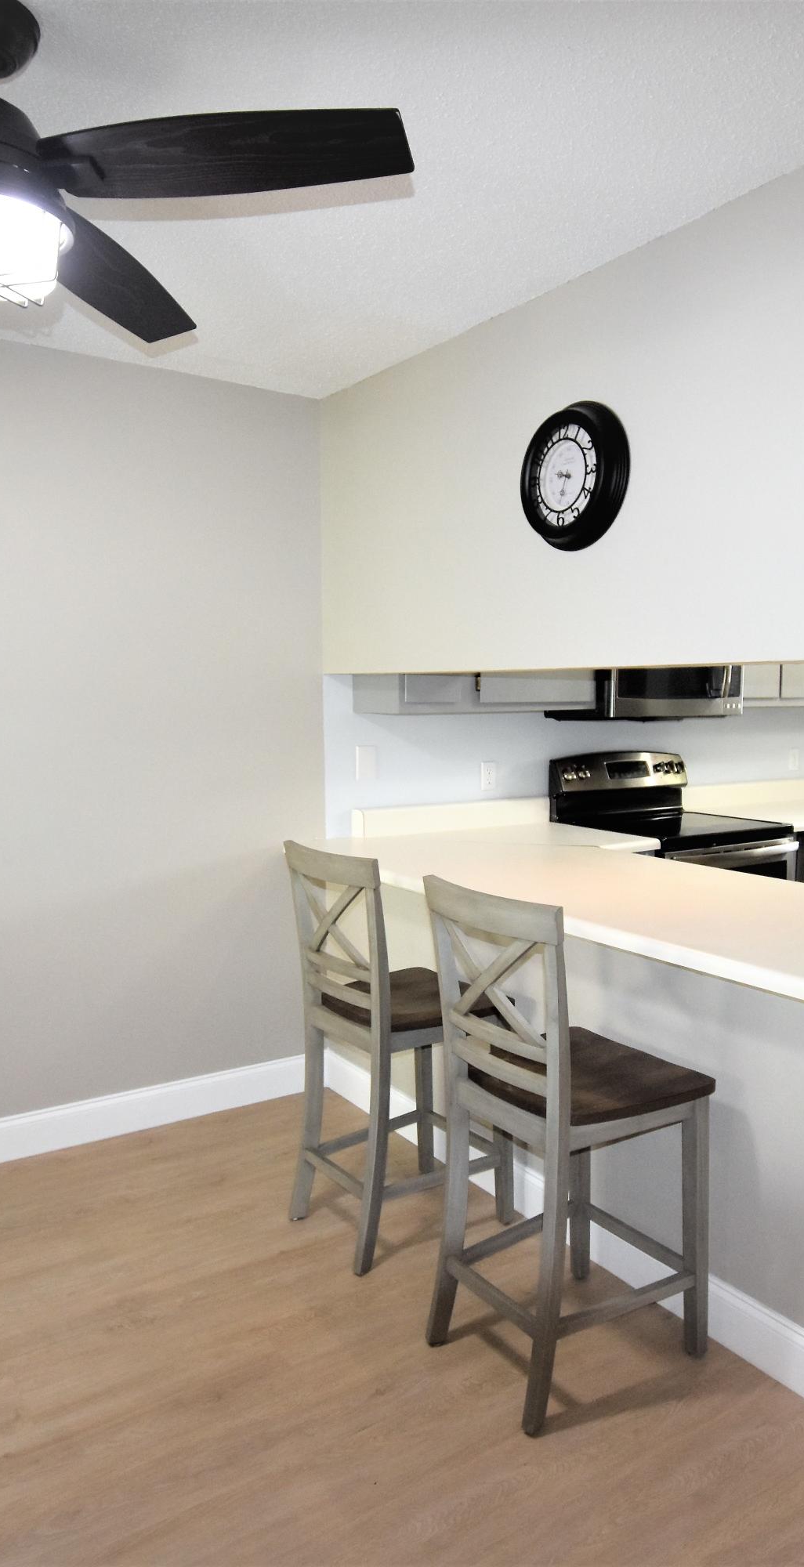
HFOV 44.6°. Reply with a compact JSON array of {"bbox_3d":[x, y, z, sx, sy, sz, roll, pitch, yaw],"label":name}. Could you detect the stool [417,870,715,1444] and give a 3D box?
[{"bbox_3d":[0.357,0.720,2.074,0.480,1.030,0.420,-3,6,-34],"label":"stool"}]

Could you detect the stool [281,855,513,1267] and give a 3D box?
[{"bbox_3d":[0.004,0.675,2.612,0.480,1.030,0.420,-4,6,-36],"label":"stool"}]

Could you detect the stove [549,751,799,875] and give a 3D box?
[{"bbox_3d":[1.094,0.481,3.992,0.760,1.180,0.690,-3,6,-33],"label":"stove"}]

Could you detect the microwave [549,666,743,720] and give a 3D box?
[{"bbox_3d":[1.014,-0.480,4.033,0.760,0.420,0.400,-3,6,-33],"label":"microwave"}]

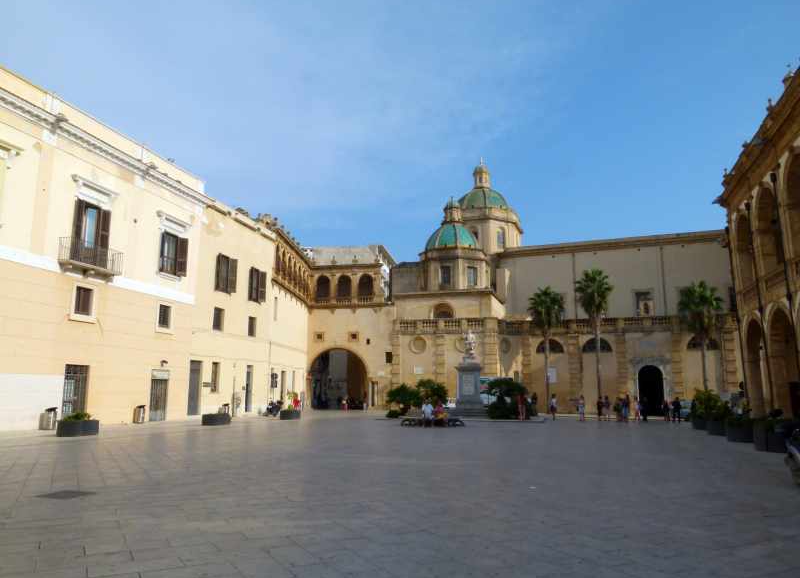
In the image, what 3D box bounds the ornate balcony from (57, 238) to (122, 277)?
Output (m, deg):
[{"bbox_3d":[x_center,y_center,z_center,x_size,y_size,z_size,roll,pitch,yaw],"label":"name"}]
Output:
[{"bbox_3d":[-16.048,-1.633,30.197,0.761,1.256,3.472,-3,-10,15],"label":"ornate balcony"}]

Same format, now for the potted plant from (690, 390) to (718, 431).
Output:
[{"bbox_3d":[15.396,6.125,29.349,1.100,1.960,1.100,-3,-10,18],"label":"potted plant"}]

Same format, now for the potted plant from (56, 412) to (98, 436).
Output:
[{"bbox_3d":[-12.770,5.389,22.988,1.420,0.880,1.420,-3,-11,16],"label":"potted plant"}]

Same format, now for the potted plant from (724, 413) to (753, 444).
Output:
[{"bbox_3d":[13.030,5.350,22.236,0.880,1.040,0.880,-3,-10,18],"label":"potted plant"}]

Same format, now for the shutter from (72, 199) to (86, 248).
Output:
[{"bbox_3d":[-16.540,-3.110,29.873,0.081,2.996,0.618,-1,-10,9],"label":"shutter"}]

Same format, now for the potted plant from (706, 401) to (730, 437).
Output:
[{"bbox_3d":[12.750,5.084,22.625,1.400,1.320,1.400,-3,-11,16],"label":"potted plant"}]

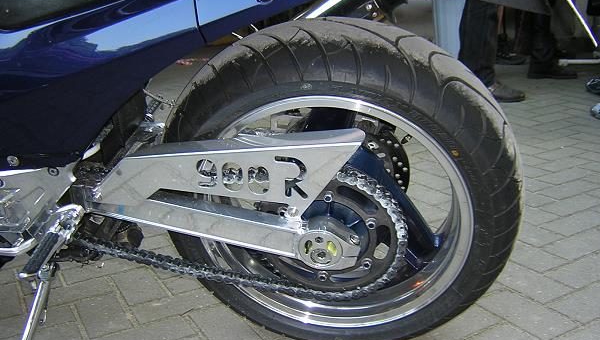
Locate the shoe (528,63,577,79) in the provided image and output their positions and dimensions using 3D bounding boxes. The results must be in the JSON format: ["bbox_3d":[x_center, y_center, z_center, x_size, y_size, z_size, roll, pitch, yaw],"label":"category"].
[{"bbox_3d":[1.594,-0.638,3.954,0.300,0.110,0.105,0,17,10],"label":"shoe"}]

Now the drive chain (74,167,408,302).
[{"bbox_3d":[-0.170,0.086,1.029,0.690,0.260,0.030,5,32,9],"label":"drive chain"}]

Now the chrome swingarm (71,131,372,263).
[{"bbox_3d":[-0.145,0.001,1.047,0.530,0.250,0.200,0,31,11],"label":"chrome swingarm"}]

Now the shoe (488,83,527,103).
[{"bbox_3d":[1.039,-0.420,3.310,0.295,0.110,0.105,-2,16,3],"label":"shoe"}]

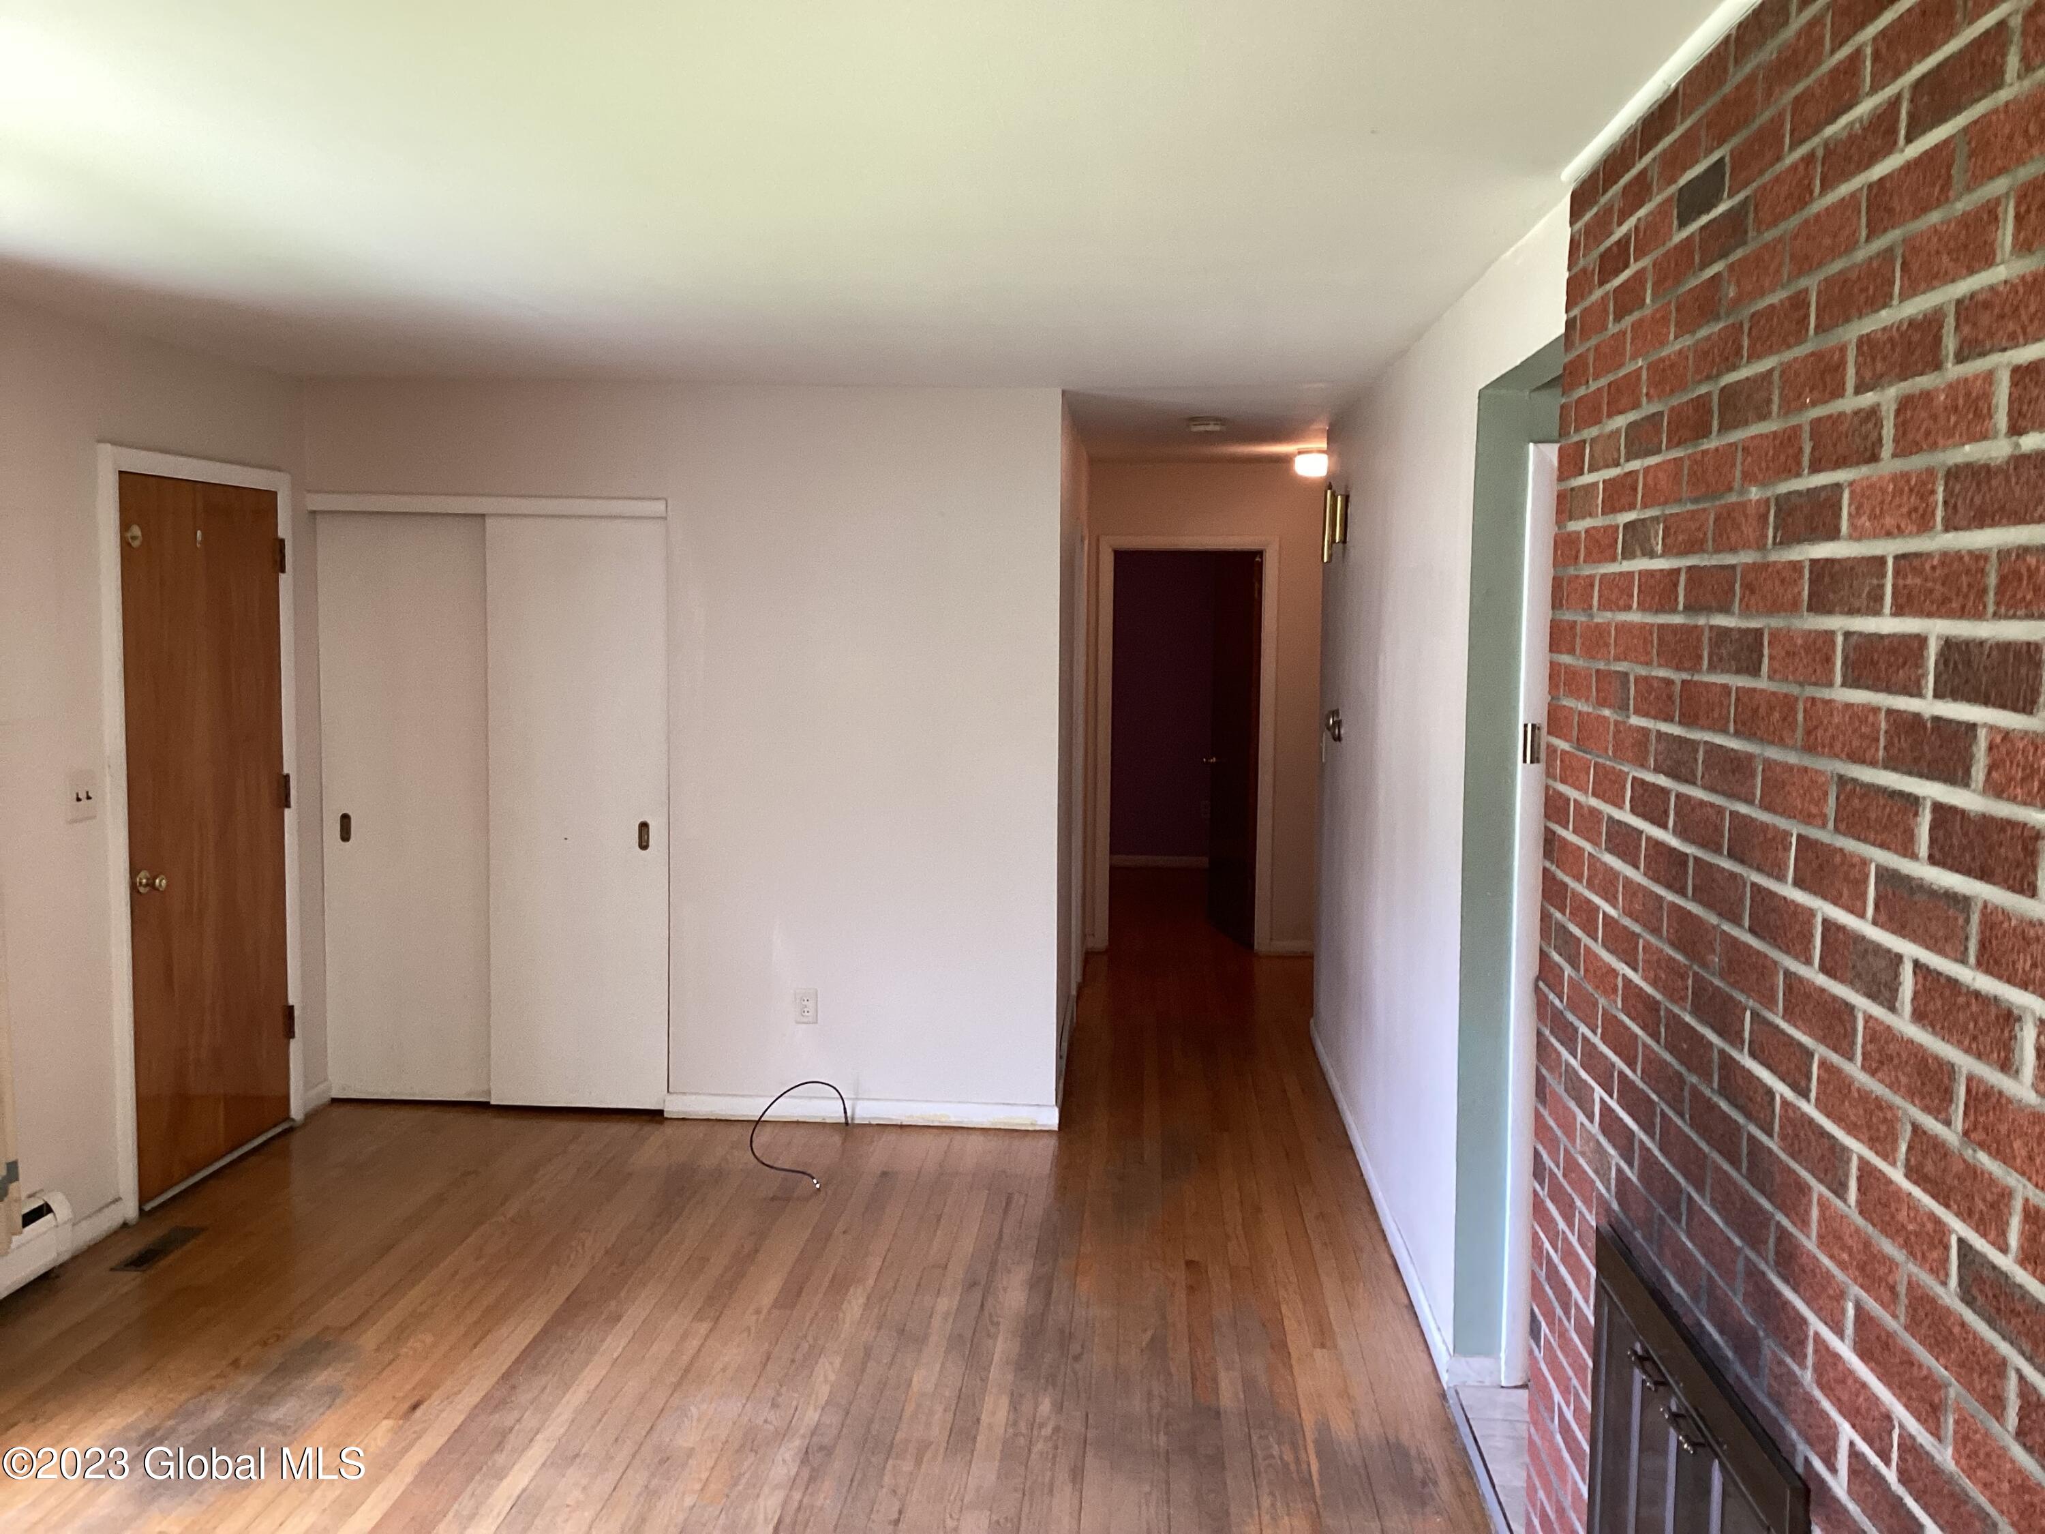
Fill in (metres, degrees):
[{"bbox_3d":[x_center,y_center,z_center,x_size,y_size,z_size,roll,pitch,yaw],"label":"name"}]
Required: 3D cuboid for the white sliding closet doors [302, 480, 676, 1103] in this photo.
[{"bbox_3d":[-1.765,0.132,6.131,1.207,2.072,0.130,1,5,4],"label":"white sliding closet doors"}]

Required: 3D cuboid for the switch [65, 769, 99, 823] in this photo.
[{"bbox_3d":[-2.471,0.075,4.816,0.020,0.124,0.122,1,5,4],"label":"switch"}]

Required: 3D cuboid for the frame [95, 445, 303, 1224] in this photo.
[{"bbox_3d":[-2.480,0.152,5.505,0.130,2.122,1.108,1,5,4],"label":"frame"}]

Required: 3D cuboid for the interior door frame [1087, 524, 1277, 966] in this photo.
[{"bbox_3d":[0.820,-0.105,9.198,0.899,2.083,0.130,1,5,4],"label":"interior door frame"}]

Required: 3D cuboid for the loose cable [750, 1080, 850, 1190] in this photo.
[{"bbox_3d":[-0.721,1.121,5.752,0.310,0.190,0.670,1,5,4],"label":"loose cable"}]

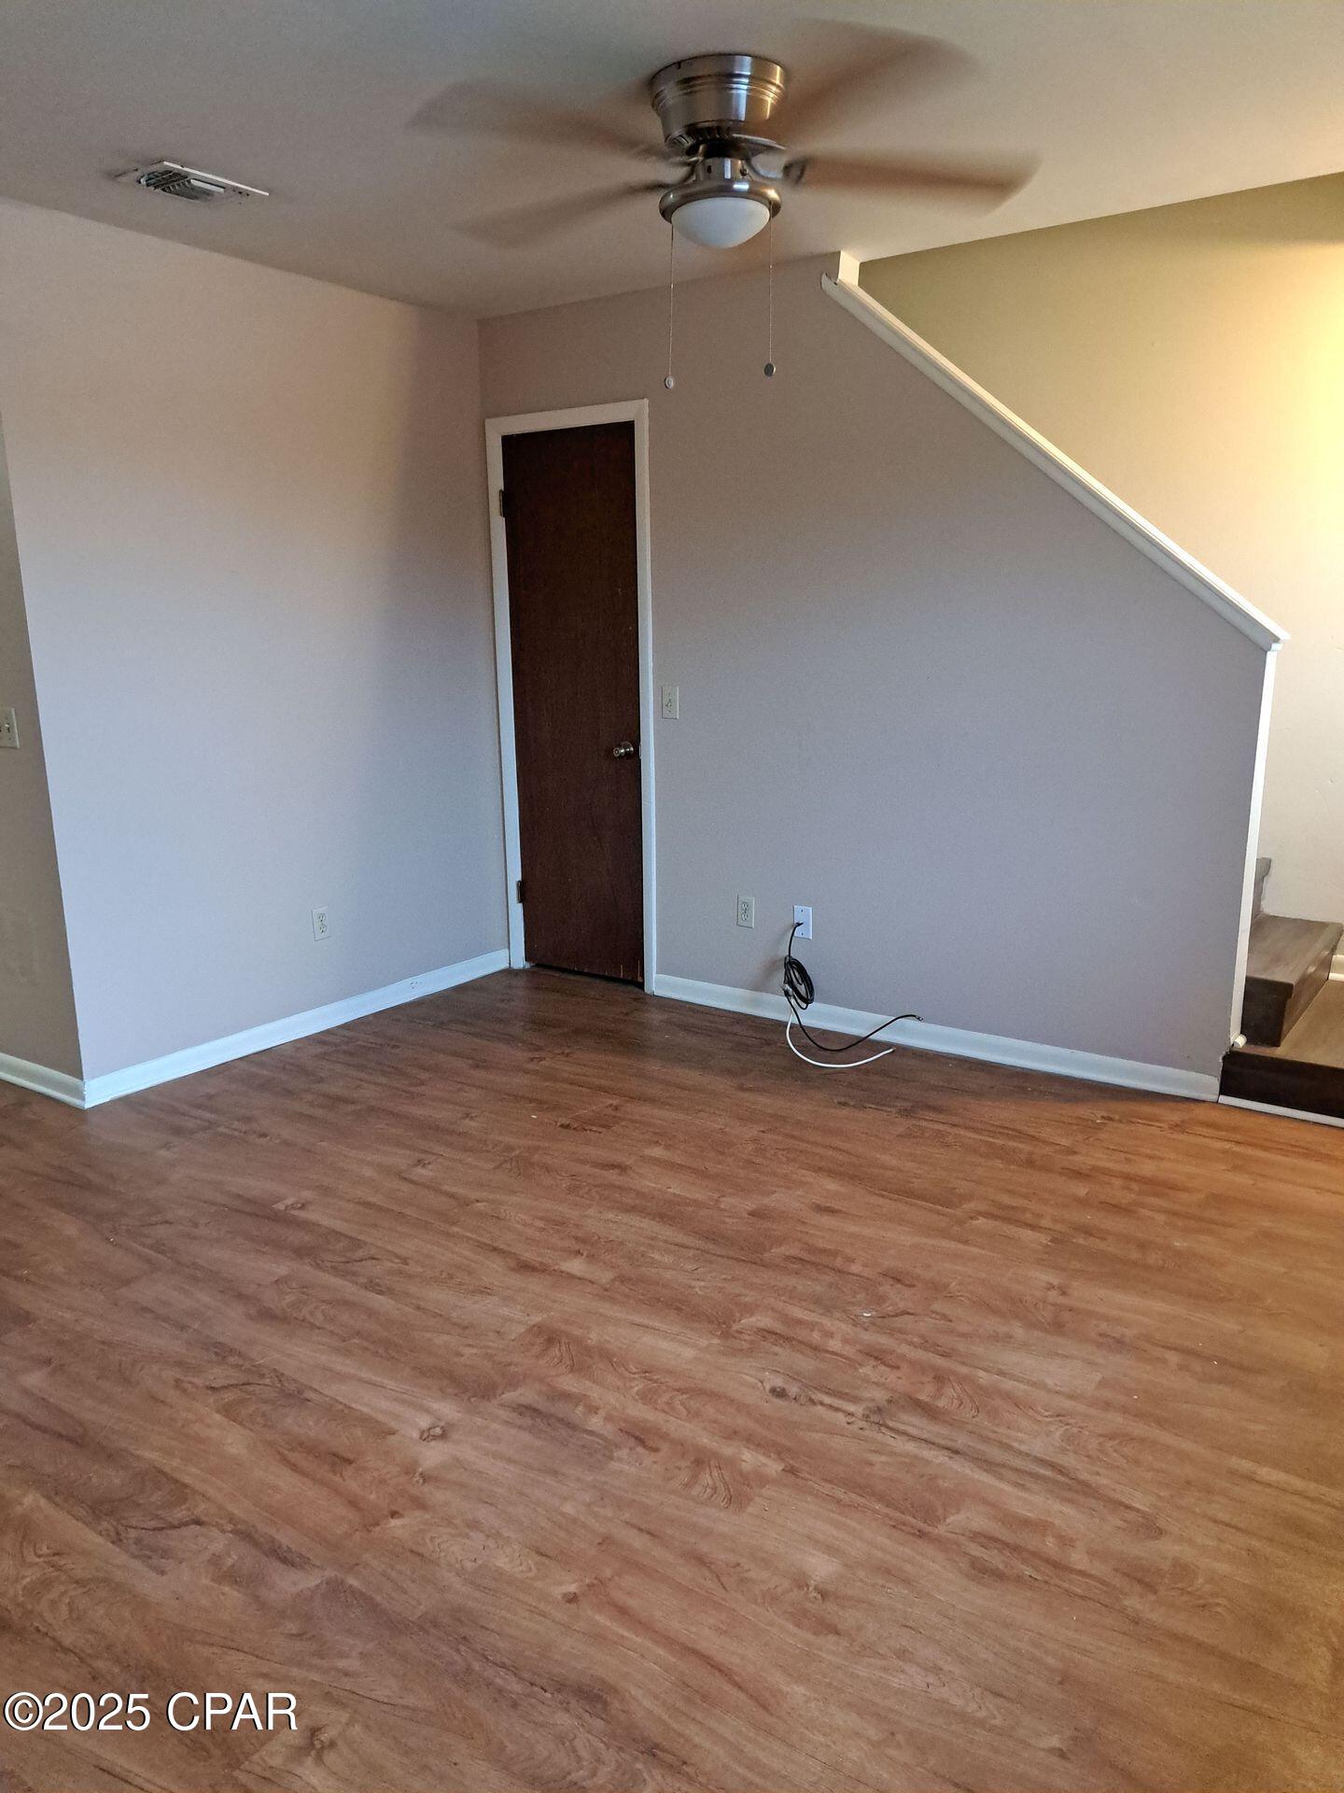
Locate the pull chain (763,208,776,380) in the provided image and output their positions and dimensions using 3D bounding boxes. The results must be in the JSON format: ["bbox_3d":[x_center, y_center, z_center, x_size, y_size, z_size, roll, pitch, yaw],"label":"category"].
[{"bbox_3d":[0.206,-1.252,2.592,0.022,0.321,0.018,-1,13,0],"label":"pull chain"}]

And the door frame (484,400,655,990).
[{"bbox_3d":[-0.342,-0.703,4.657,0.736,2.095,0.090,8,15,34],"label":"door frame"}]

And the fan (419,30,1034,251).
[{"bbox_3d":[0.103,-1.522,2.594,1.290,0.310,1.290,-1,13,0],"label":"fan"}]

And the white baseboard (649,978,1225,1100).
[{"bbox_3d":[0.753,0.439,4.105,1.976,0.075,0.018,8,15,34],"label":"white baseboard"}]

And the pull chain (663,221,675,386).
[{"bbox_3d":[-0.001,-1.284,2.707,0.022,0.340,0.018,-1,13,0],"label":"pull chain"}]

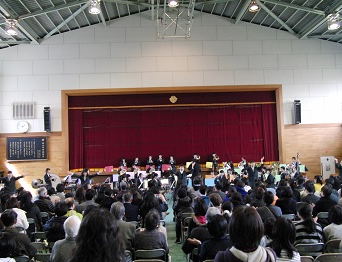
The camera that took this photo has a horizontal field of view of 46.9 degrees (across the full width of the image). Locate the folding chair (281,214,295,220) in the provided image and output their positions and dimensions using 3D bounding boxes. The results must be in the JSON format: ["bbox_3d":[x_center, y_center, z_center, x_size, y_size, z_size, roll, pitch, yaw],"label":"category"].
[{"bbox_3d":[2.235,2.035,7.900,0.440,0.770,0.470,-2,-3,-3],"label":"folding chair"}]

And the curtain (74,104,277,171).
[{"bbox_3d":[0.222,0.319,22.944,12.130,3.570,0.300,-2,-2,-3],"label":"curtain"}]

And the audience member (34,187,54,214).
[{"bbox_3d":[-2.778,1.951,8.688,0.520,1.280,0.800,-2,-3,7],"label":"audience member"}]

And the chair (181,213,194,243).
[{"bbox_3d":[0.407,2.131,8.450,0.440,0.770,0.470,-2,-3,-3],"label":"chair"}]

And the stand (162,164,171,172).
[{"bbox_3d":[-0.176,2.117,18.236,0.480,1.150,0.420,-2,-2,-3],"label":"stand"}]

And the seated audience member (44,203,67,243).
[{"bbox_3d":[-2.033,1.932,7.335,0.520,1.260,0.720,-2,-2,-3],"label":"seated audience member"}]

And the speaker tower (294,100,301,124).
[{"bbox_3d":[7.262,-1.063,22.582,0.340,1.330,0.340,-2,-2,-3],"label":"speaker tower"}]

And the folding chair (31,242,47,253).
[{"bbox_3d":[-2.087,2.132,6.242,0.450,0.770,0.480,-2,-2,-3],"label":"folding chair"}]

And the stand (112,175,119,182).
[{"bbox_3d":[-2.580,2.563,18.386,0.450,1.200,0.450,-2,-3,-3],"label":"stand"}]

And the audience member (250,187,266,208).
[{"bbox_3d":[1.789,1.815,8.150,0.460,1.270,0.740,-2,-3,-3],"label":"audience member"}]

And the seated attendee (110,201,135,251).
[{"bbox_3d":[-0.687,1.658,5.235,0.500,1.320,0.820,-2,-3,-3],"label":"seated attendee"}]

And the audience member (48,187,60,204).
[{"bbox_3d":[-2.889,2.076,9.944,0.470,1.250,0.720,-2,-2,-3],"label":"audience member"}]

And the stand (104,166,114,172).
[{"bbox_3d":[-3.087,2.342,19.781,0.480,1.220,0.450,-2,-3,-3],"label":"stand"}]

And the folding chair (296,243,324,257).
[{"bbox_3d":[1.969,1.978,5.767,0.450,0.770,0.480,-2,-2,-3],"label":"folding chair"}]

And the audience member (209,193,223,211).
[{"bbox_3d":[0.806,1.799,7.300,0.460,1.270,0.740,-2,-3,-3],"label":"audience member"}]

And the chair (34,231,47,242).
[{"bbox_3d":[-2.164,2.126,6.850,0.440,0.770,0.470,-2,-3,-3],"label":"chair"}]

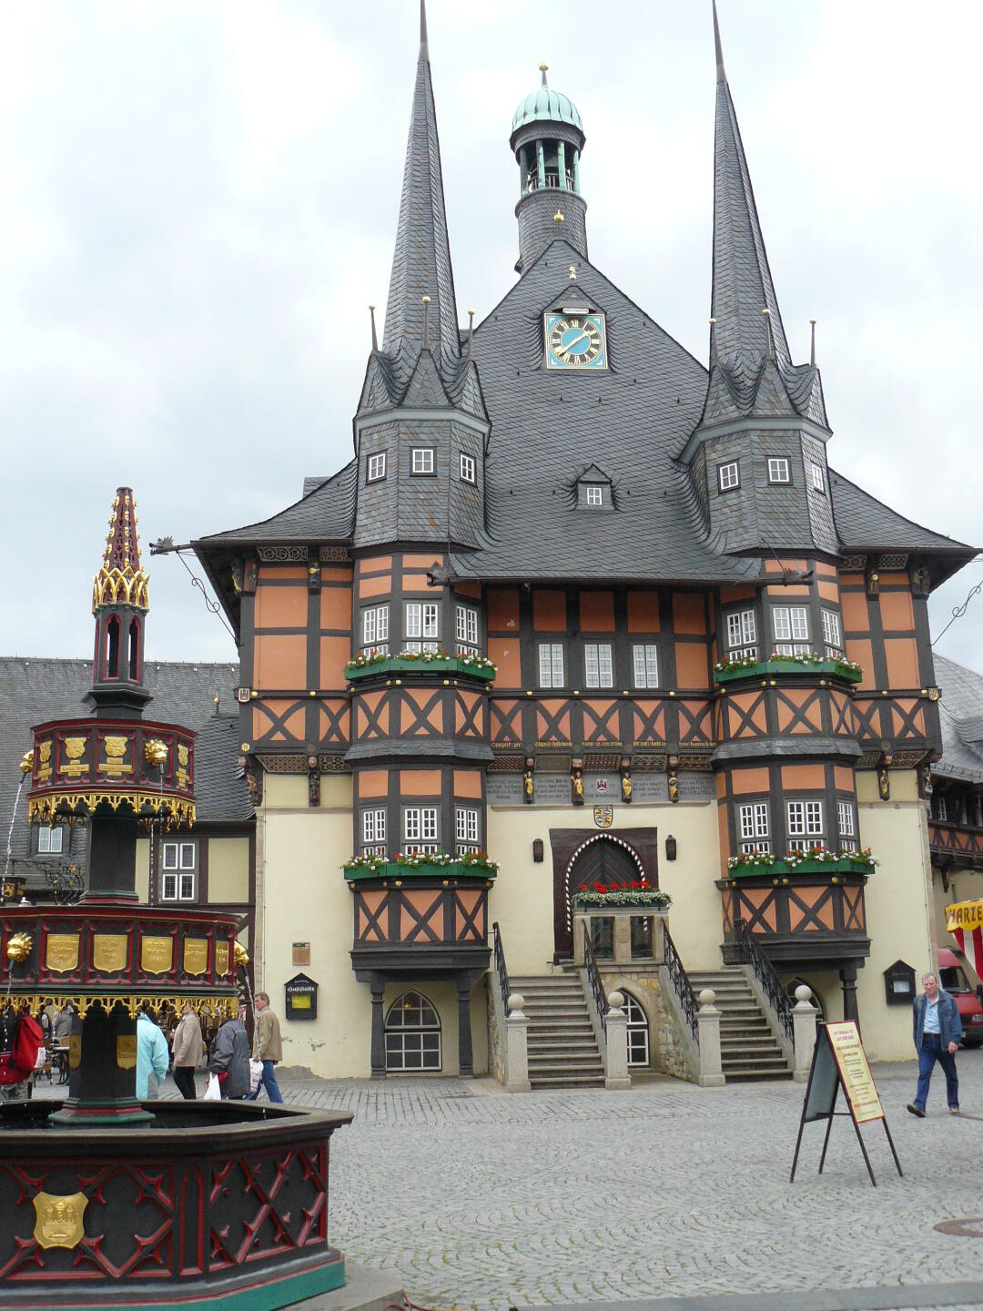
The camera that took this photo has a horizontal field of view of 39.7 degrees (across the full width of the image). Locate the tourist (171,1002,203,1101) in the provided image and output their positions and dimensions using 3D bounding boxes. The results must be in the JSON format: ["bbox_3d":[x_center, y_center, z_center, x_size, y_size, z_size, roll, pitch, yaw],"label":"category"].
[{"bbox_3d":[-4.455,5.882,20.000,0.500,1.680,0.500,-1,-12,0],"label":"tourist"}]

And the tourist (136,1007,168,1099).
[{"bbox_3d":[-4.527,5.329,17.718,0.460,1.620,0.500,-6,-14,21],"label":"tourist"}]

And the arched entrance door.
[{"bbox_3d":[2.306,4.899,27.767,1.858,2.593,0.300,0,-13,-6],"label":"arched entrance door"}]

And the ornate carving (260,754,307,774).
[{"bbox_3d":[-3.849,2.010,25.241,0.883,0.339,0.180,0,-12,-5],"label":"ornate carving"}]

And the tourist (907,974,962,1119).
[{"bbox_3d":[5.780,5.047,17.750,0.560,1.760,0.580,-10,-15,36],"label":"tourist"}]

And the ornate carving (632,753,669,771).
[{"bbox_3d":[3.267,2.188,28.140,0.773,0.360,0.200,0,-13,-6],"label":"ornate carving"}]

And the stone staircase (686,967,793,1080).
[{"bbox_3d":[4.418,6.742,24.986,1.260,1.827,2.797,0,-13,-6],"label":"stone staircase"}]

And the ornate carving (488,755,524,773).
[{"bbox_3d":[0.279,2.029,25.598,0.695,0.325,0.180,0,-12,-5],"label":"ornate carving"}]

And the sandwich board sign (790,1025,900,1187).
[{"bbox_3d":[3.454,4.368,13.391,0.820,1.470,0.700,-9,-14,33],"label":"sandwich board sign"}]

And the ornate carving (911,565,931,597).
[{"bbox_3d":[8.425,-1.446,26.734,0.394,0.557,0.350,0,-12,-5],"label":"ornate carving"}]

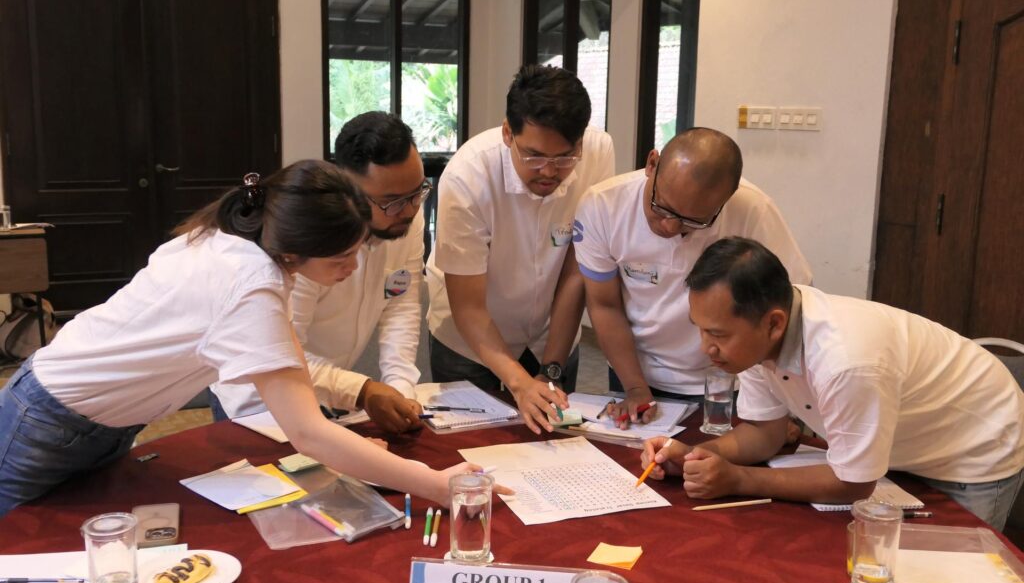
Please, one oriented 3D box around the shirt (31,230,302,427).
[{"bbox_3d":[-0.692,0.096,2.030,0.520,0.330,0.420,-34,6,11],"label":"shirt"}]

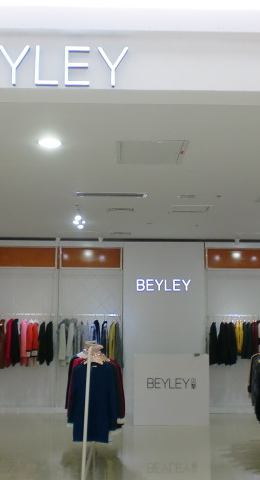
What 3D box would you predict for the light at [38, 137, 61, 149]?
[{"bbox_3d":[-0.666,-0.811,5.419,0.200,0.050,0.200,0,-8,-1],"label":"light"}]

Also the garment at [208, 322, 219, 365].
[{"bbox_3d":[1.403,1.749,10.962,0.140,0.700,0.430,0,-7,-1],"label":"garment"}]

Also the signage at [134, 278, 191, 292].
[{"bbox_3d":[0.567,0.788,11.208,0.950,0.220,0.060,0,-8,-1],"label":"signage"}]

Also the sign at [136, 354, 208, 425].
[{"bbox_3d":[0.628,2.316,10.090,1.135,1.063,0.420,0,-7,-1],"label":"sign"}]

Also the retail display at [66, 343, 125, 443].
[{"bbox_3d":[-0.357,1.487,6.453,0.560,0.980,1.100,0,-8,-1],"label":"retail display"}]

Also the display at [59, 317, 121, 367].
[{"bbox_3d":[-0.686,1.710,10.919,1.120,0.825,0.480,0,-7,-1],"label":"display"}]

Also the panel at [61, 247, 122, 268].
[{"bbox_3d":[-0.676,0.302,11.303,1.070,0.360,0.050,0,-8,-1],"label":"panel"}]

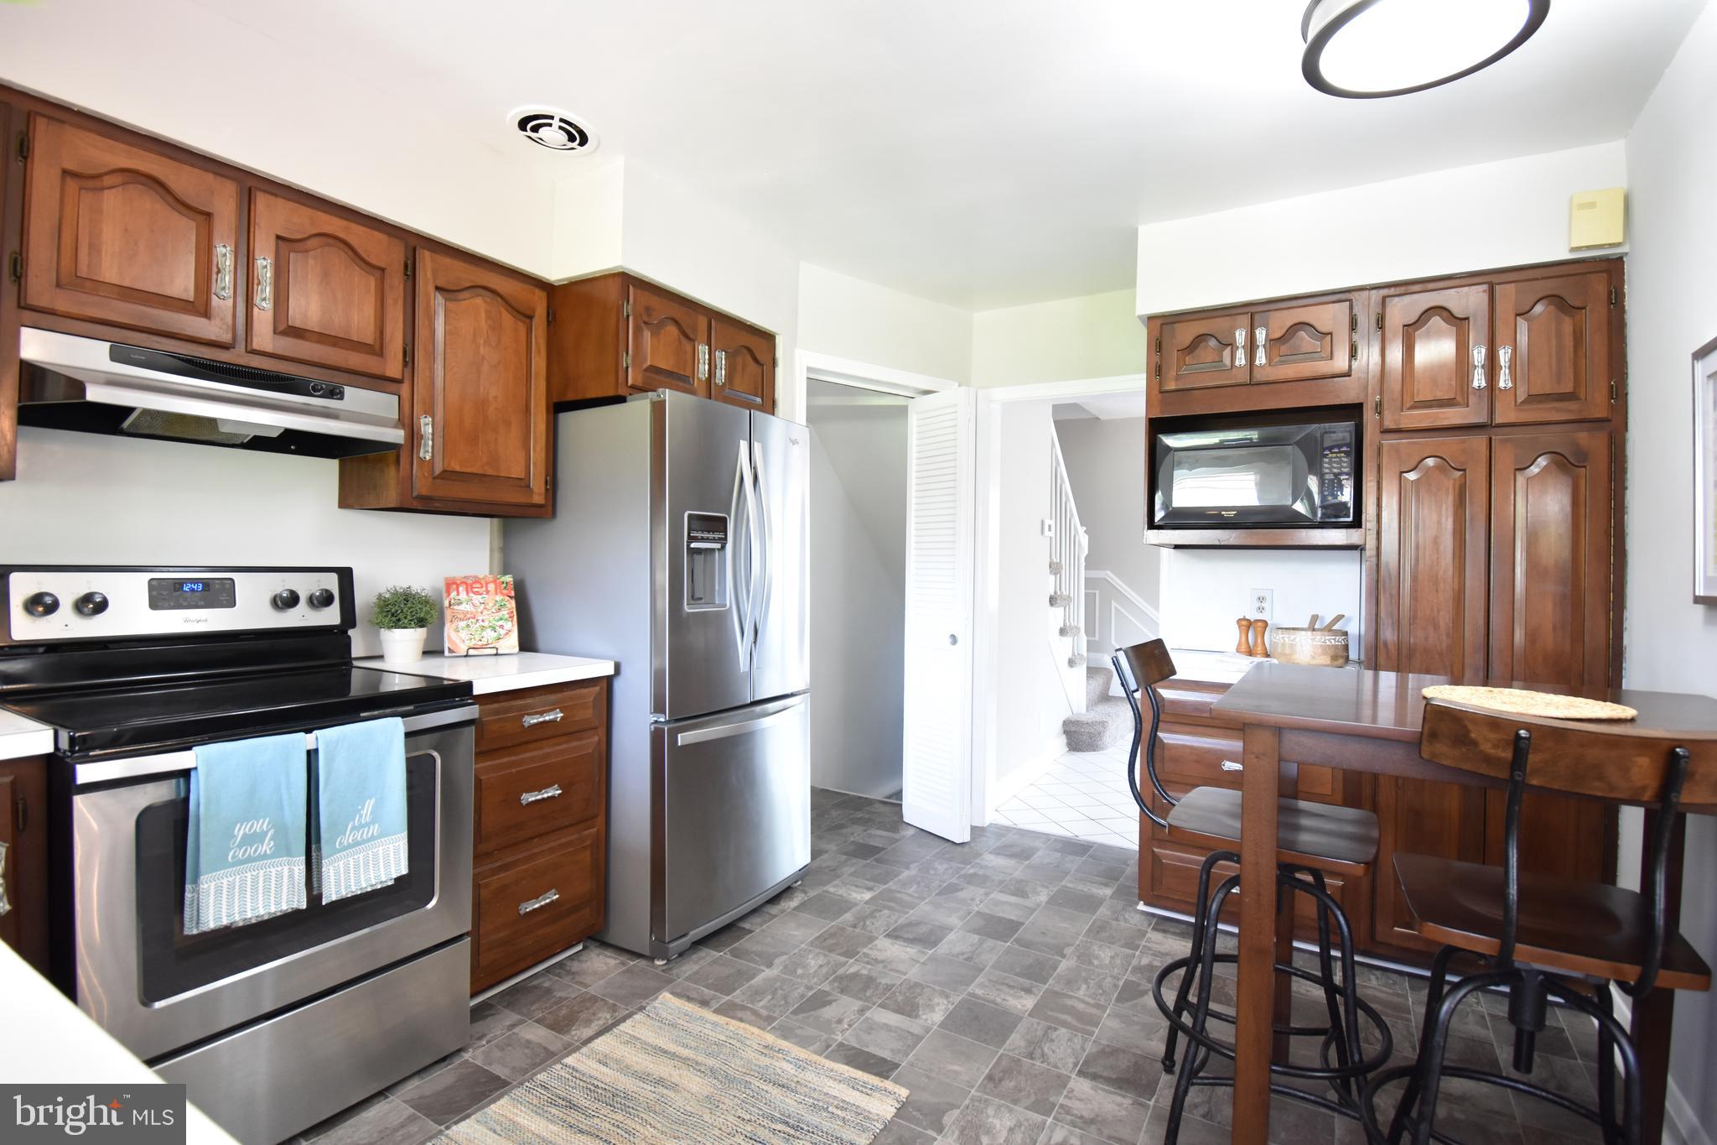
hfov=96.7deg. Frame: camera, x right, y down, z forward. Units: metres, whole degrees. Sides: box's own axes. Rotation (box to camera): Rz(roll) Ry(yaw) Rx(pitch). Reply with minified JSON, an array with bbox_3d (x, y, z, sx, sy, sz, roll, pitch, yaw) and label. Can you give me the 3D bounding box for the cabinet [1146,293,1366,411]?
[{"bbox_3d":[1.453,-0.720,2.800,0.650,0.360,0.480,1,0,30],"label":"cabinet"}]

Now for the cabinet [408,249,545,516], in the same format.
[{"bbox_3d":[-1.226,-0.561,2.342,0.320,0.740,0.460,1,0,33],"label":"cabinet"}]

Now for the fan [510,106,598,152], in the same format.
[{"bbox_3d":[-0.869,-1.244,2.171,0.246,0.035,0.246,1,0,0],"label":"fan"}]

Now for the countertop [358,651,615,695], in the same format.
[{"bbox_3d":[-1.204,0.300,2.388,0.640,0.054,0.560,1,1,32],"label":"countertop"}]

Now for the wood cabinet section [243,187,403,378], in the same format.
[{"bbox_3d":[-1.501,-0.729,2.069,0.320,0.393,0.360,1,0,32],"label":"wood cabinet section"}]

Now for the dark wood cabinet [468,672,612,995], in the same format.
[{"bbox_3d":[-1.218,0.758,2.402,0.615,0.865,0.528,1,1,32],"label":"dark wood cabinet"}]

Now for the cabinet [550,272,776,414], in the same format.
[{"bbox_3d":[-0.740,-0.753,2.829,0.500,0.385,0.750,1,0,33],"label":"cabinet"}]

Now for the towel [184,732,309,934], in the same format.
[{"bbox_3d":[-1.218,0.509,1.522,0.060,0.365,0.200,1,0,33],"label":"towel"}]

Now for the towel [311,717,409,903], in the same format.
[{"bbox_3d":[-1.107,0.514,1.692,0.060,0.370,0.190,1,0,33],"label":"towel"}]

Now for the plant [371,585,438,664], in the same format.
[{"bbox_3d":[-1.354,0.151,2.287,0.185,0.230,0.185,1,0,33],"label":"plant"}]

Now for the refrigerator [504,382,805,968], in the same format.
[{"bbox_3d":[-0.720,0.325,2.870,0.887,1.774,0.737,1,1,32],"label":"refrigerator"}]

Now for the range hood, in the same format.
[{"bbox_3d":[-1.539,-0.408,1.850,0.535,0.158,0.713,1,1,32],"label":"range hood"}]

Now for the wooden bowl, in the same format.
[{"bbox_3d":[1.620,0.262,2.748,0.250,0.125,0.250,1,0,30],"label":"wooden bowl"}]

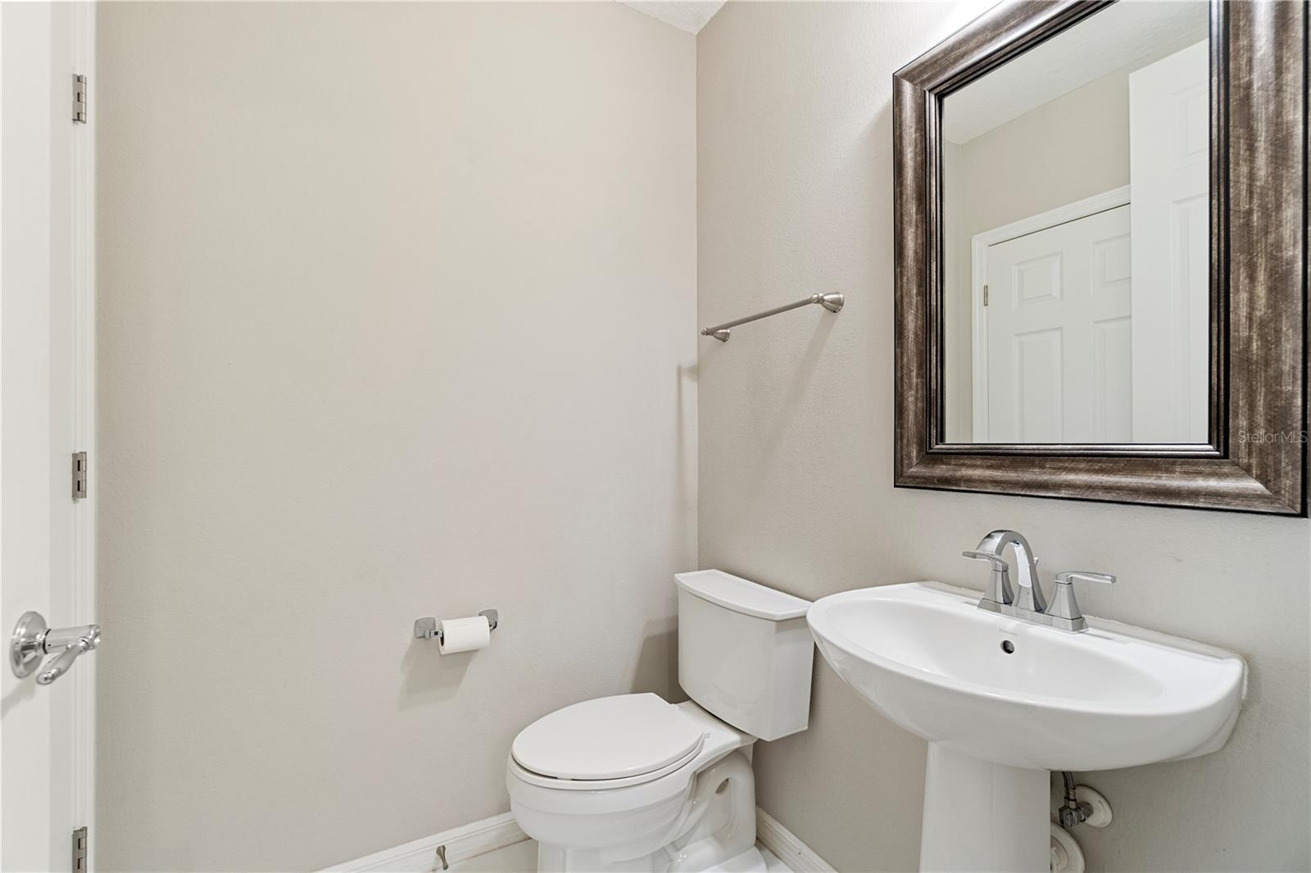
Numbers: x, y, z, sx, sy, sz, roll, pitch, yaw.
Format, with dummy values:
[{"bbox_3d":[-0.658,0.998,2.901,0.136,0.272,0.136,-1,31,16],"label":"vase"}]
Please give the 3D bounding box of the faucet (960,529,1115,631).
[{"bbox_3d":[0.622,0.241,0.946,0.172,0.167,0.236,0,-1,-31],"label":"faucet"}]

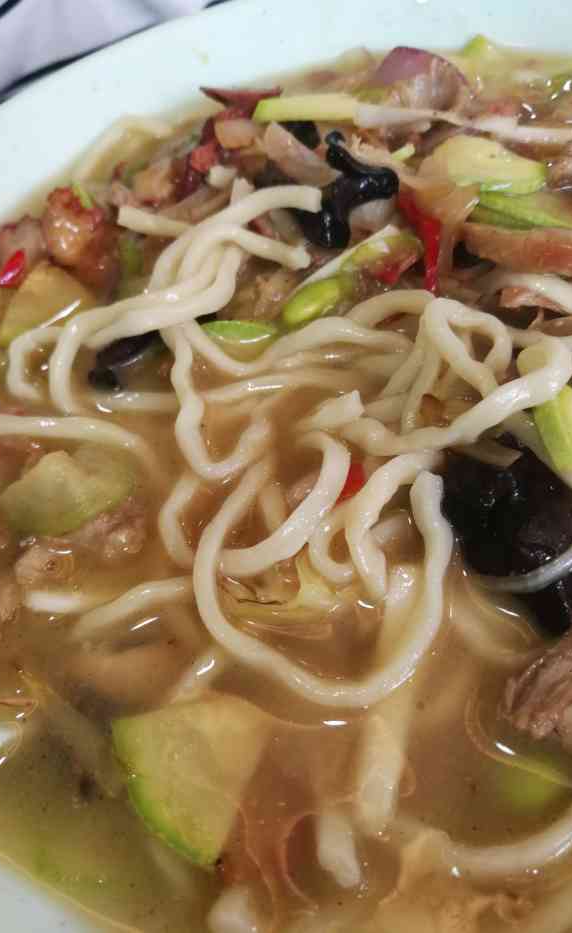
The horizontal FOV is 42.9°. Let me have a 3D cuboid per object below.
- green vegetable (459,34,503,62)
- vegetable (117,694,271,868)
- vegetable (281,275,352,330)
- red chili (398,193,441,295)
[{"bbox_3d":[0.055,-0.117,0.204,0.010,0.005,0.007,1,55,12],"label":"green vegetable"},{"bbox_3d":[-0.019,0.058,0.133,0.030,0.008,0.028,-4,59,2],"label":"vegetable"},{"bbox_3d":[0.006,-0.033,0.146,0.015,0.006,0.007,-38,57,-16],"label":"vegetable"},{"bbox_3d":[0.028,-0.046,0.151,0.005,0.007,0.023,-16,53,-1],"label":"red chili"}]

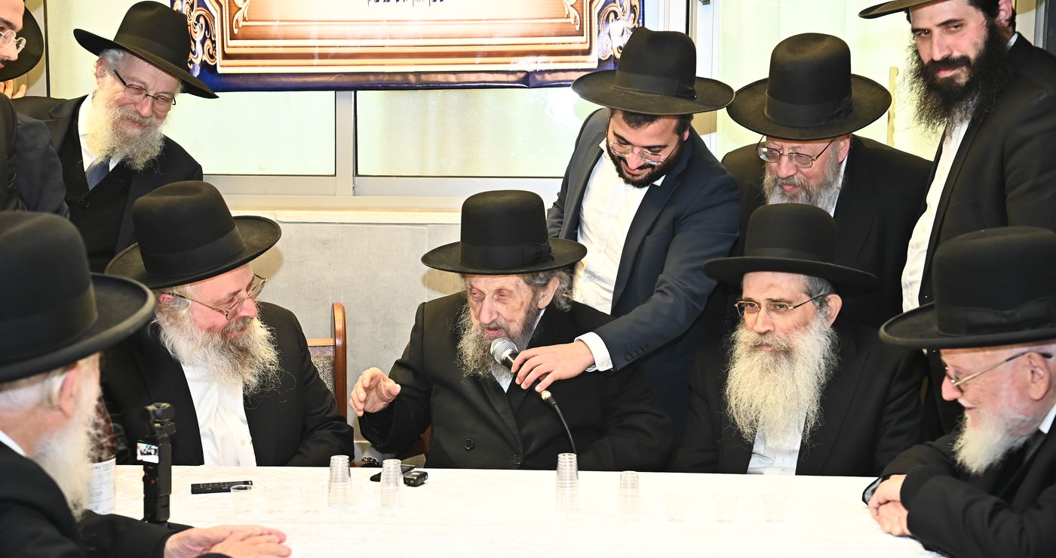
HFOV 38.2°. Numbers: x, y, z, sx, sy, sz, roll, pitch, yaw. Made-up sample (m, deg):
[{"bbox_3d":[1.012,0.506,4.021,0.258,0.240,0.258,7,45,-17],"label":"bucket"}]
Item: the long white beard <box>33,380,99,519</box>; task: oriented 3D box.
[{"bbox_3d":[-0.678,0.247,2.200,0.140,0.210,0.150,1,8,-36],"label":"long white beard"}]

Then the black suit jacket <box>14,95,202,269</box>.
[{"bbox_3d":[-0.987,-0.052,3.550,0.530,0.780,0.330,4,12,-18],"label":"black suit jacket"}]

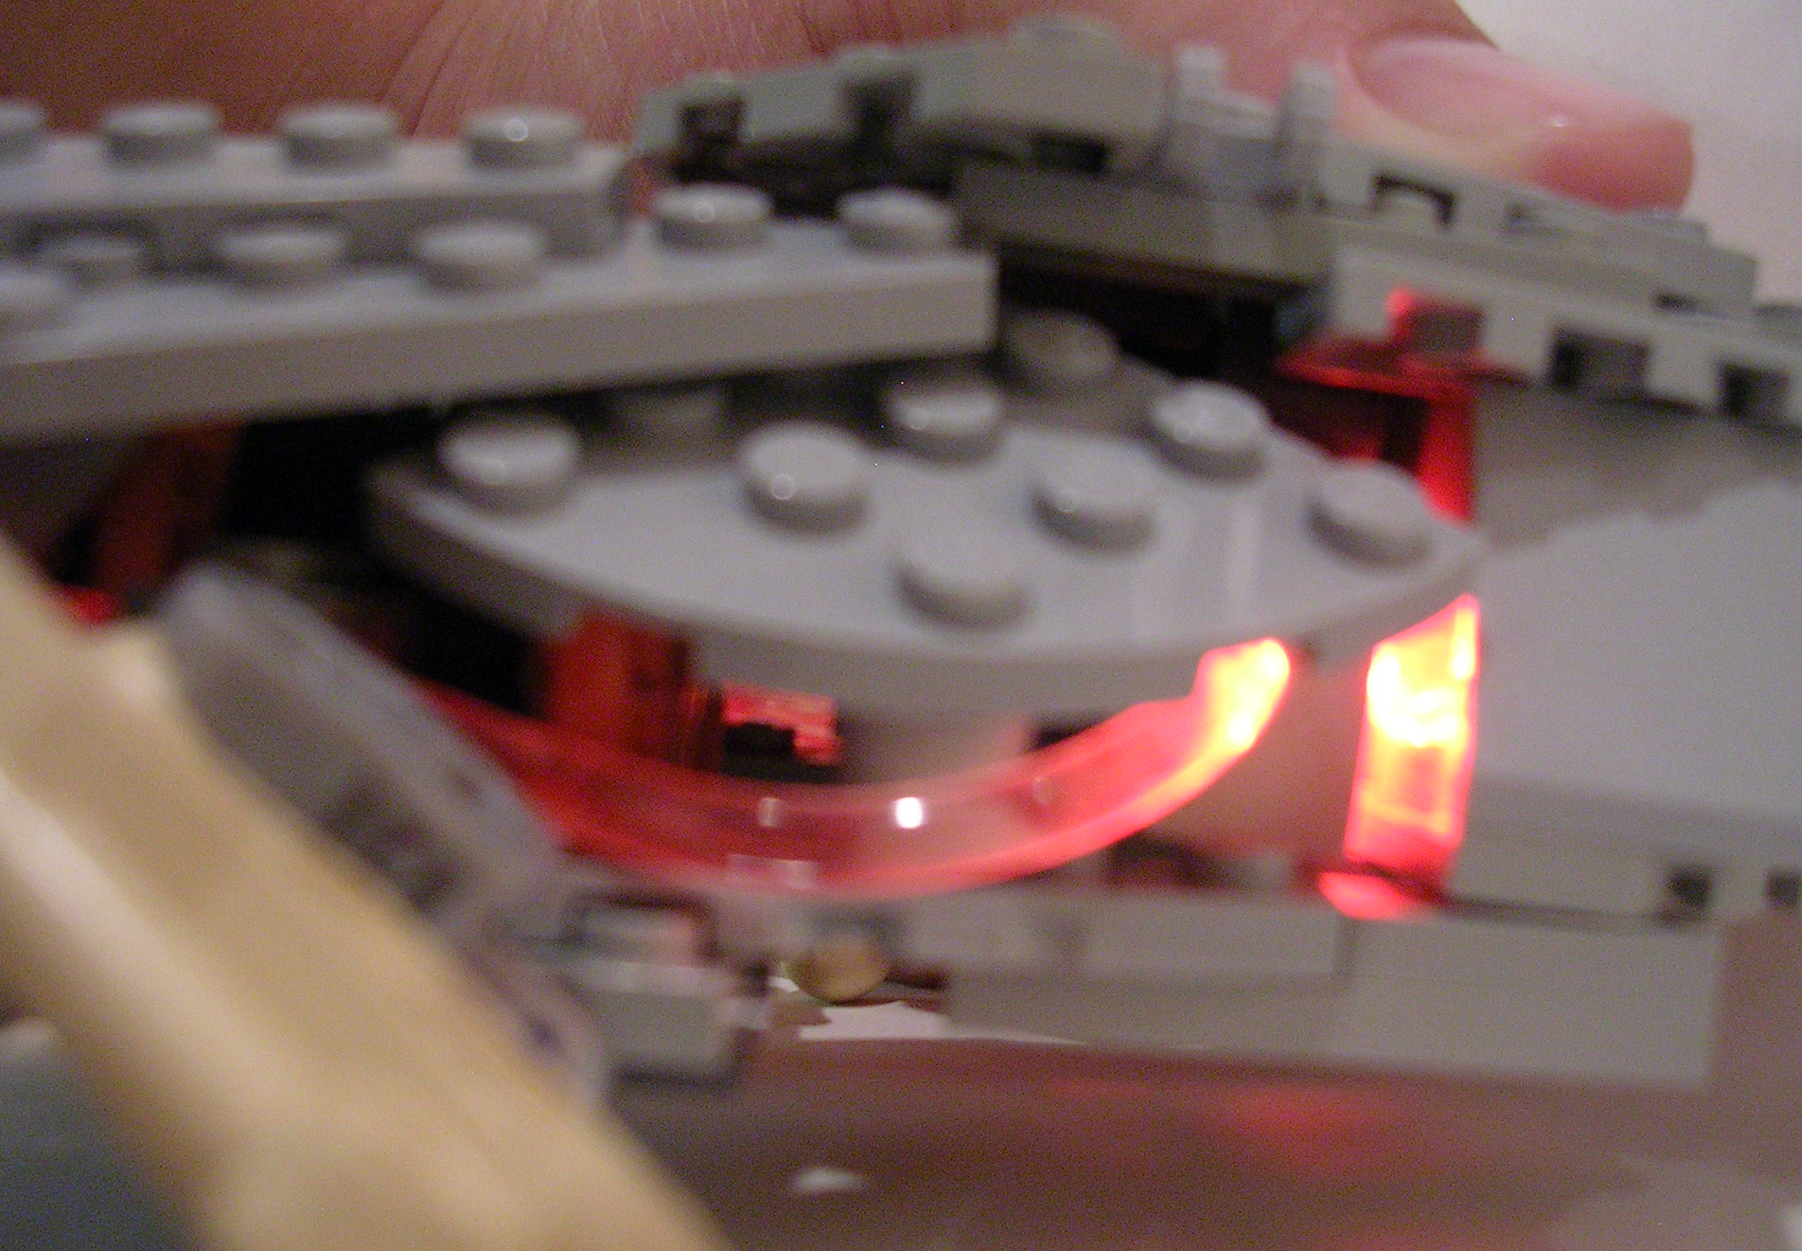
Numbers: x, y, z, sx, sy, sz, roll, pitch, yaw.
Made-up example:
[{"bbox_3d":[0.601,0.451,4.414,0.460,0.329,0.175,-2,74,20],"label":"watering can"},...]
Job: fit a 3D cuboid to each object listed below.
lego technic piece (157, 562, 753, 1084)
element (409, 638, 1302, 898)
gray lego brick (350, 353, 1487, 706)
[{"bbox_3d":[-0.015,0.006,0.064,0.008,0.008,0.019,-24,40,-35],"label":"lego technic piece"},{"bbox_3d":[-0.002,0.005,0.073,0.032,0.005,0.009,2,29,-3],"label":"element"},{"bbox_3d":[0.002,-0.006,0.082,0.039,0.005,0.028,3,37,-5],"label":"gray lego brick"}]

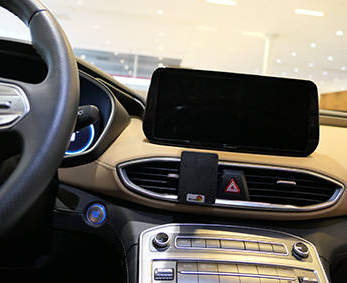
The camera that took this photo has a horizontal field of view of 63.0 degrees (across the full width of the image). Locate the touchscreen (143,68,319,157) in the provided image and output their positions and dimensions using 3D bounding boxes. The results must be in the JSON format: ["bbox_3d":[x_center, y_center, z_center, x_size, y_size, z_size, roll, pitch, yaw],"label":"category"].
[{"bbox_3d":[0.098,-0.048,0.480,0.289,0.128,0.030,5,-5,-1],"label":"touchscreen"}]

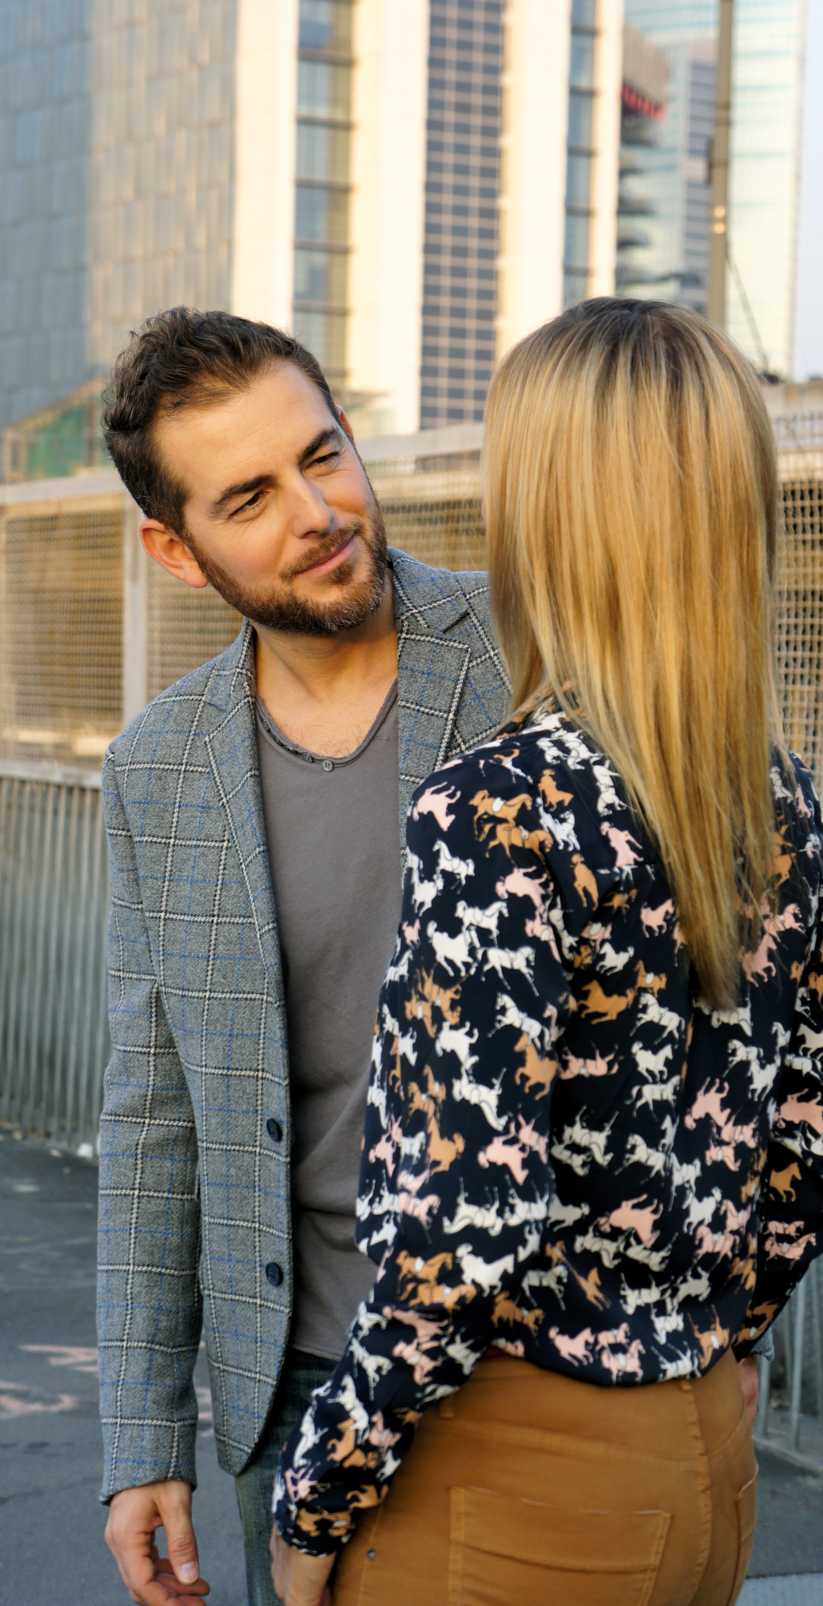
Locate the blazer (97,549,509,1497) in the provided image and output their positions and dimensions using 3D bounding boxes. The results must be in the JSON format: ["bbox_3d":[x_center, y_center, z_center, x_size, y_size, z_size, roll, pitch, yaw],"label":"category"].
[{"bbox_3d":[-0.017,0.166,2.800,0.500,0.730,0.300,0,3,-25],"label":"blazer"}]

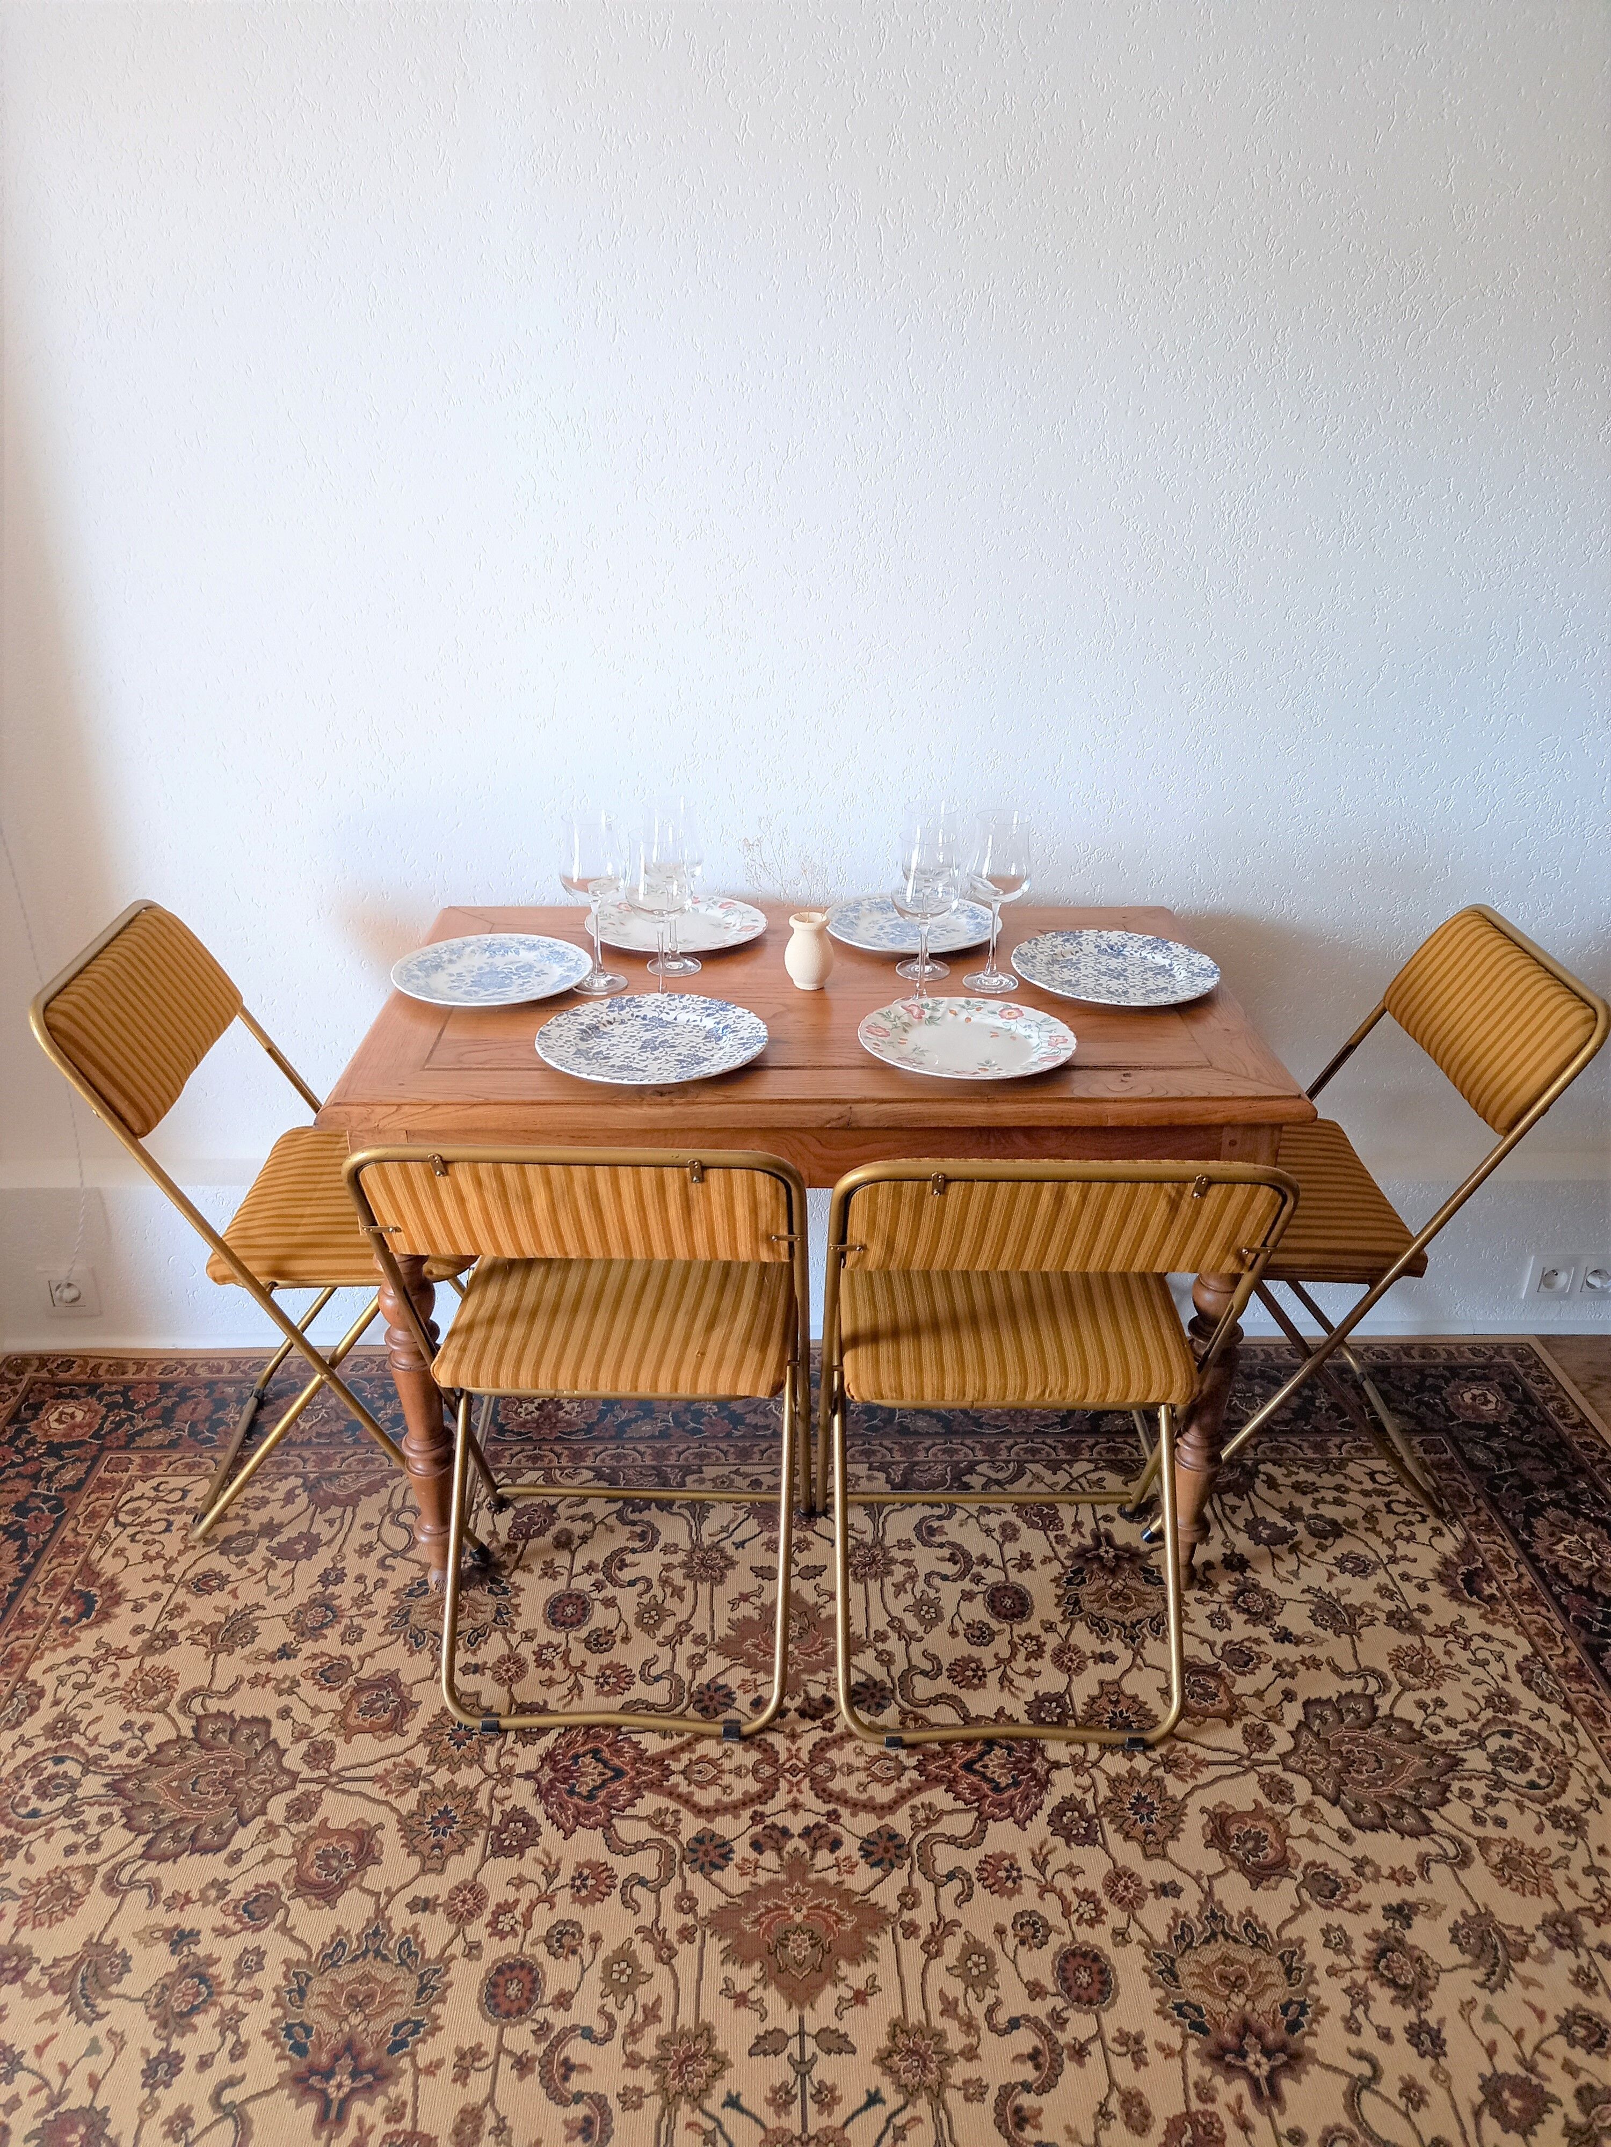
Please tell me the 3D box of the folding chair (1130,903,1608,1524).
[{"bbox_3d":[0.711,0.196,2.171,0.500,0.803,0.458,0,24,0],"label":"folding chair"}]

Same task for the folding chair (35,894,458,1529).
[{"bbox_3d":[-0.671,0.206,2.140,0.500,0.803,0.458,-1,24,-2],"label":"folding chair"}]

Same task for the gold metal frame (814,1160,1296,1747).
[{"bbox_3d":[0.244,0.350,1.822,0.458,0.803,0.500,0,24,-1],"label":"gold metal frame"}]

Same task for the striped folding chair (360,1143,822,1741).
[{"bbox_3d":[-0.223,0.341,1.839,0.458,0.803,0.500,1,24,1],"label":"striped folding chair"}]

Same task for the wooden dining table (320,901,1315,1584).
[{"bbox_3d":[0.008,0.230,2.166,1.085,0.745,0.688,0,24,-1],"label":"wooden dining table"}]

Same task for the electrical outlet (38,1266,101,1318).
[{"bbox_3d":[-1.197,0.356,2.524,0.086,0.088,0.020,0,24,-1],"label":"electrical outlet"}]

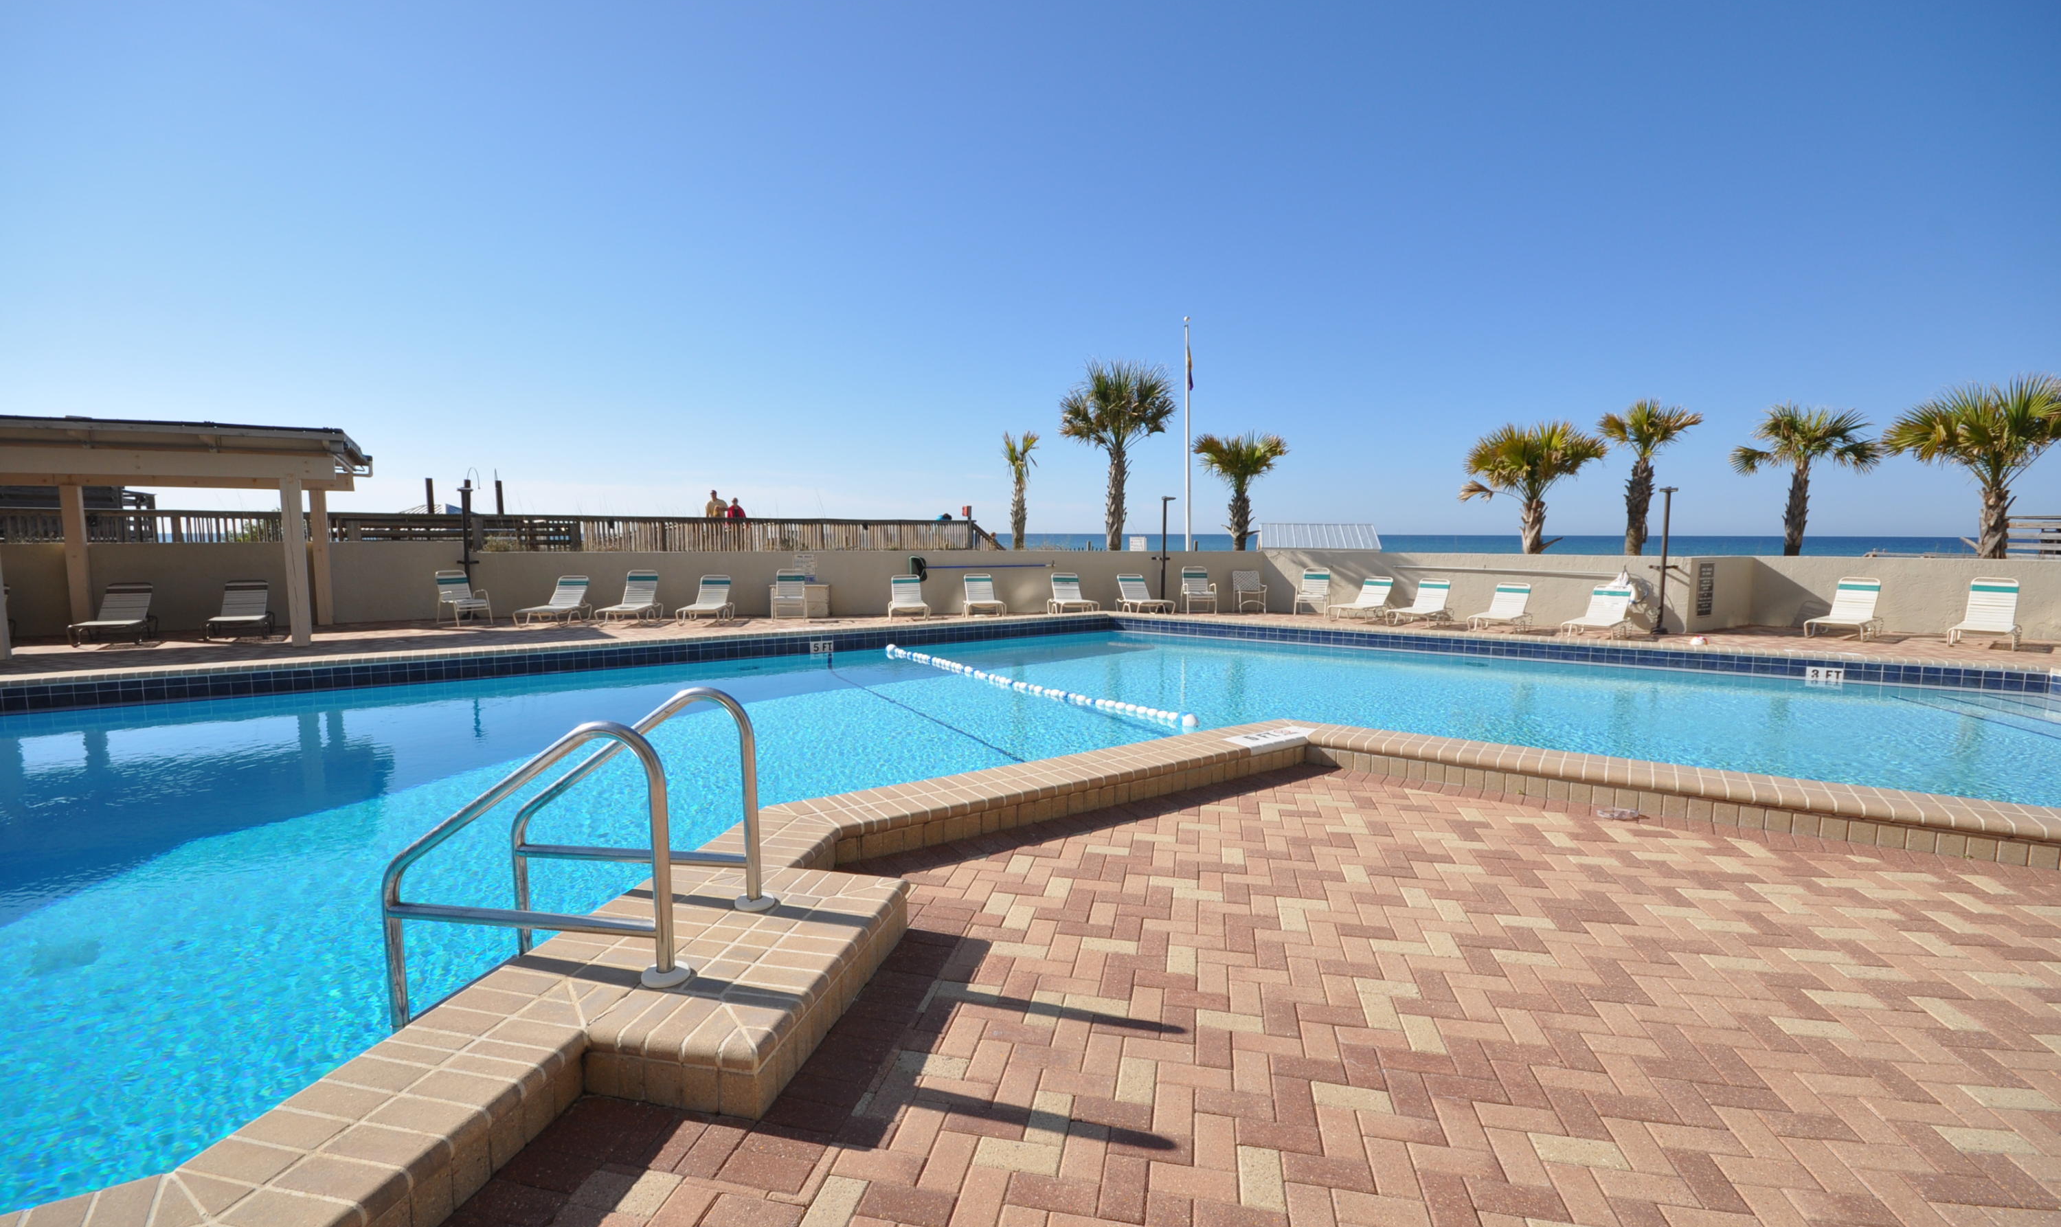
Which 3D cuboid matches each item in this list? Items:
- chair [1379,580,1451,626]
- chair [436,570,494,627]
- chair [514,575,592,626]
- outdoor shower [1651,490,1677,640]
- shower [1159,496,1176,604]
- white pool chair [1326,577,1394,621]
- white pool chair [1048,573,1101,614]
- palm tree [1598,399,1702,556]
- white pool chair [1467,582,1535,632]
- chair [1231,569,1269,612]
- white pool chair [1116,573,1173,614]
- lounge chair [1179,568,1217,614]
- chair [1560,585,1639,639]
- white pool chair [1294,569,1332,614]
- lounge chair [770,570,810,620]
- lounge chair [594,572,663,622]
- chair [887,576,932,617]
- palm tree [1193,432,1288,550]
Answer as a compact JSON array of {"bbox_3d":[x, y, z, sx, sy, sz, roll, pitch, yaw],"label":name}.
[{"bbox_3d":[6.994,-0.187,15.325,0.671,0.815,1.568,5,7,42],"label":"chair"},{"bbox_3d":[-9.623,-0.268,14.538,0.720,0.910,0.620,4,7,38],"label":"chair"},{"bbox_3d":[-8.237,-0.237,14.861,0.660,0.790,1.580,-1,5,-9],"label":"chair"},{"bbox_3d":[10.390,-0.846,14.020,0.420,2.392,0.400,5,7,40],"label":"outdoor shower"},{"bbox_3d":[2.743,-1.175,17.473,0.420,2.354,0.400,0,5,0],"label":"shower"},{"bbox_3d":[6.088,-0.265,15.648,0.640,0.750,1.648,5,7,40],"label":"white pool chair"},{"bbox_3d":[0.836,-0.371,16.966,0.671,0.835,1.545,-1,5,-10],"label":"white pool chair"},{"bbox_3d":[14.328,-2.568,20.349,2.000,4.895,2.000,4,7,35],"label":"palm tree"},{"bbox_3d":[7.982,-0.090,14.502,0.671,0.781,1.604,5,7,41],"label":"white pool chair"},{"bbox_3d":[4.301,-0.414,16.882,0.570,0.810,0.600,0,5,-4],"label":"chair"},{"bbox_3d":[2.154,-0.328,16.311,0.660,0.731,1.620,-1,5,-13],"label":"white pool chair"},{"bbox_3d":[3.271,-0.453,16.778,0.590,0.900,0.660,0,5,-3],"label":"lounge chair"},{"bbox_3d":[8.809,-0.028,13.305,0.660,0.740,1.600,5,7,43],"label":"chair"},{"bbox_3d":[5.371,-0.405,16.330,0.600,0.900,0.660,3,6,28],"label":"white pool chair"},{"bbox_3d":[-4.453,-0.332,15.864,0.650,0.930,0.680,-1,6,-14],"label":"lounge chair"},{"bbox_3d":[-7.182,-0.284,15.432,0.671,0.897,1.456,0,5,-6],"label":"lounge chair"},{"bbox_3d":[-2.244,-0.307,15.786,0.660,0.769,1.580,-1,5,-10],"label":"chair"},{"bbox_3d":[5.425,-2.494,22.365,2.400,4.309,2.400,1,6,14],"label":"palm tree"}]

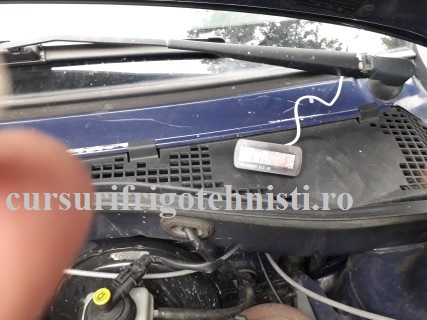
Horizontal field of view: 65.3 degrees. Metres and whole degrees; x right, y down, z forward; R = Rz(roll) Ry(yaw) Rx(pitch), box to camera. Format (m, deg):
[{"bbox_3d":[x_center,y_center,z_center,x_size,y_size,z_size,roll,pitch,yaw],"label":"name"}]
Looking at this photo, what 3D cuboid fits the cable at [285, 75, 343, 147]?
[{"bbox_3d":[0.141,-0.074,0.467,0.050,0.040,0.160,34,51,30],"label":"cable"}]

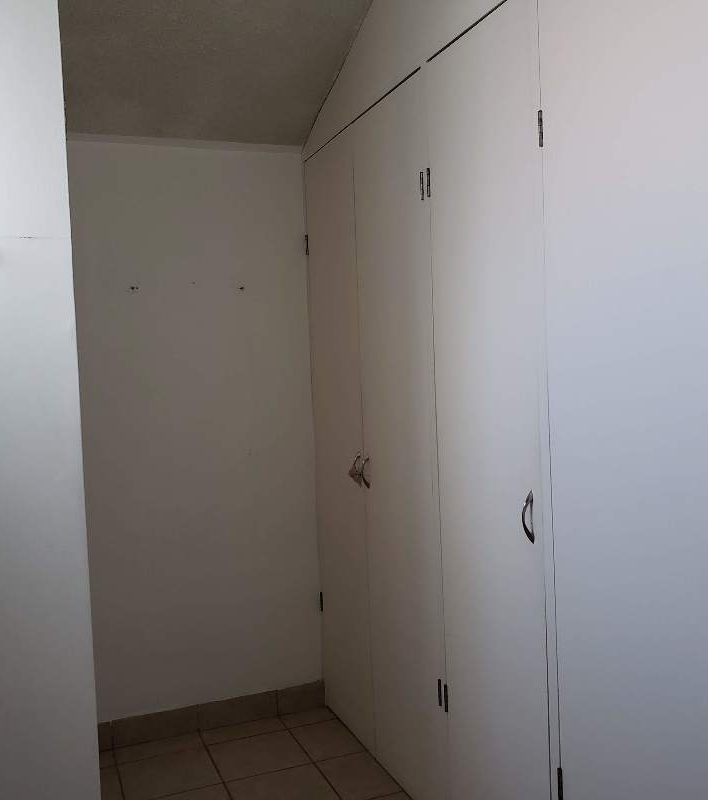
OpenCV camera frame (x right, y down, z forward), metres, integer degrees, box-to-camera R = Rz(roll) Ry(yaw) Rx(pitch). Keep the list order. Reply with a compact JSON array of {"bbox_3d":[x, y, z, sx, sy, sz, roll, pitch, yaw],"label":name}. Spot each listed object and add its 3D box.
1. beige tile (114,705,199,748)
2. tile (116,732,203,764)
[{"bbox_3d":[-0.784,1.287,3.164,0.326,0.108,0.012,-3,2,-22],"label":"beige tile"},{"bbox_3d":[-0.755,1.347,3.100,0.326,0.012,0.125,-3,2,-22],"label":"tile"}]

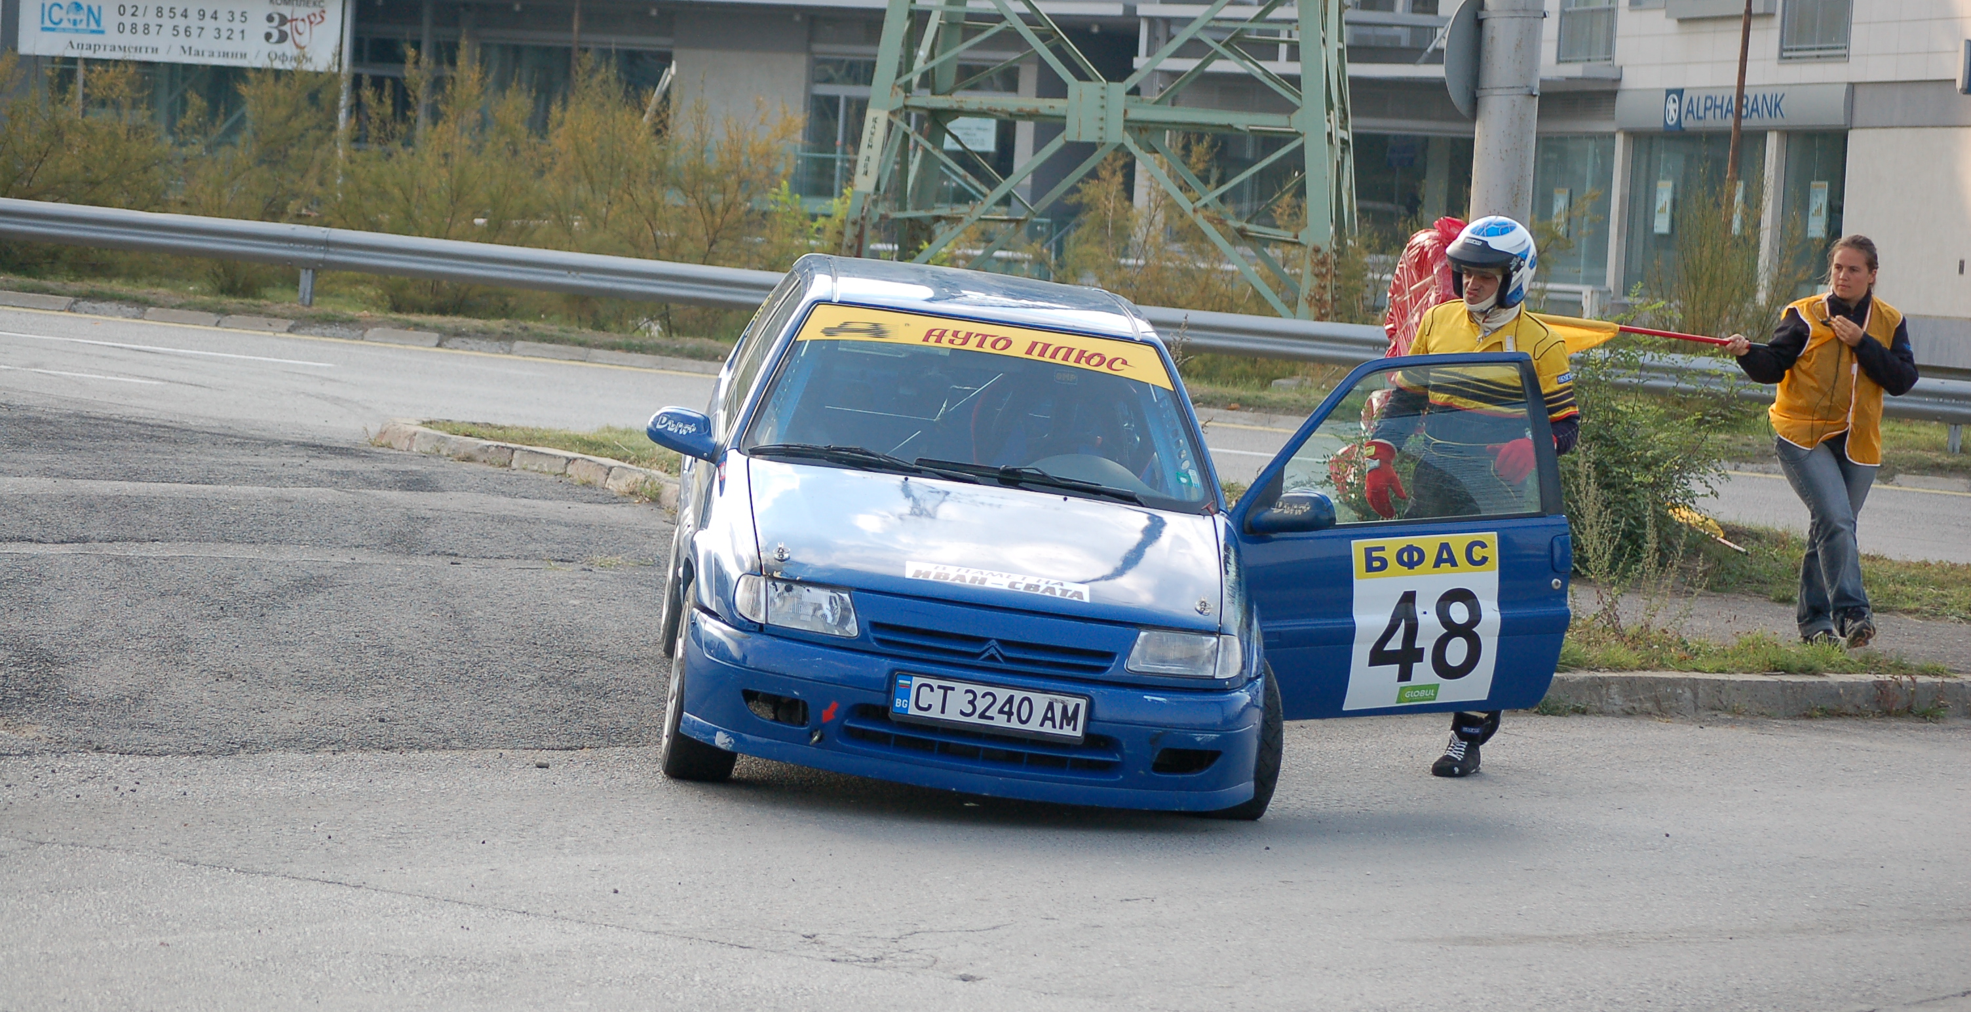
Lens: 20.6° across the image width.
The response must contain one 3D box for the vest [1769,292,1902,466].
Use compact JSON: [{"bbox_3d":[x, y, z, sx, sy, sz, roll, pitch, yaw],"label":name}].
[{"bbox_3d":[3.390,-0.507,21.600,0.480,0.670,0.280,3,3,-9],"label":"vest"}]

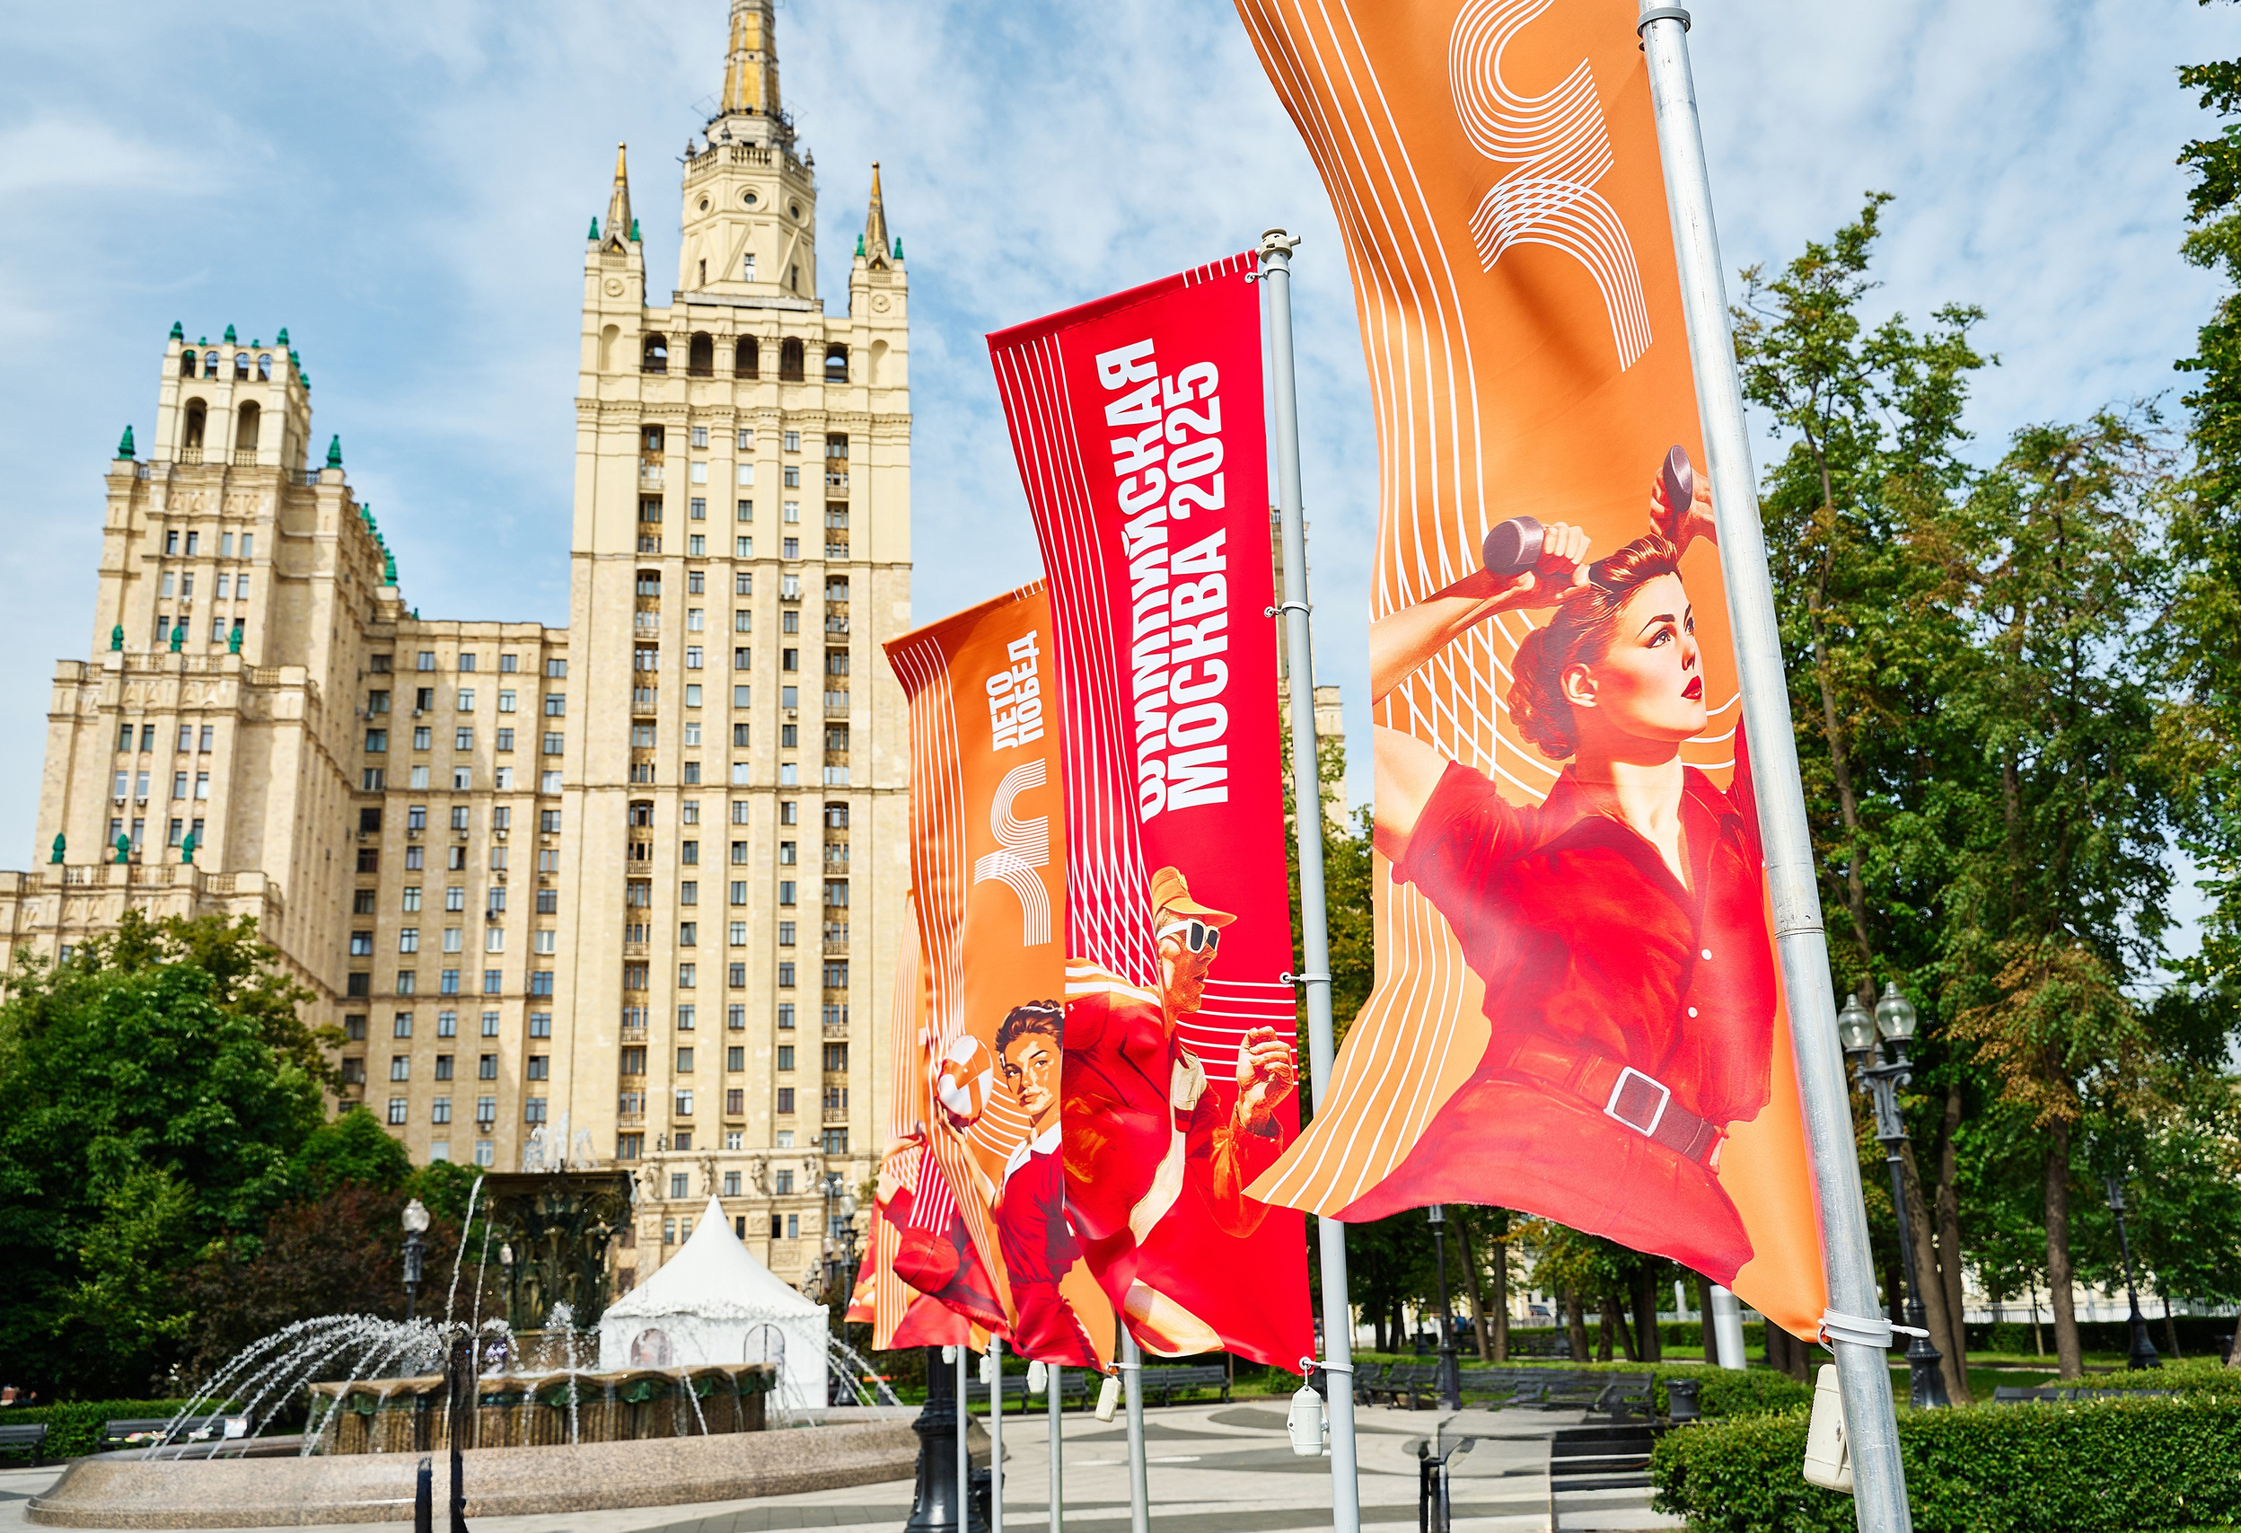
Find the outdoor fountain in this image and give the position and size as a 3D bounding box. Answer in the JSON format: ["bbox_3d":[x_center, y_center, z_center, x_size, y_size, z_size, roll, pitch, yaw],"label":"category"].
[{"bbox_3d":[-7.881,7.690,25.922,12.500,4.200,12.500,3,-17,-16],"label":"outdoor fountain"}]

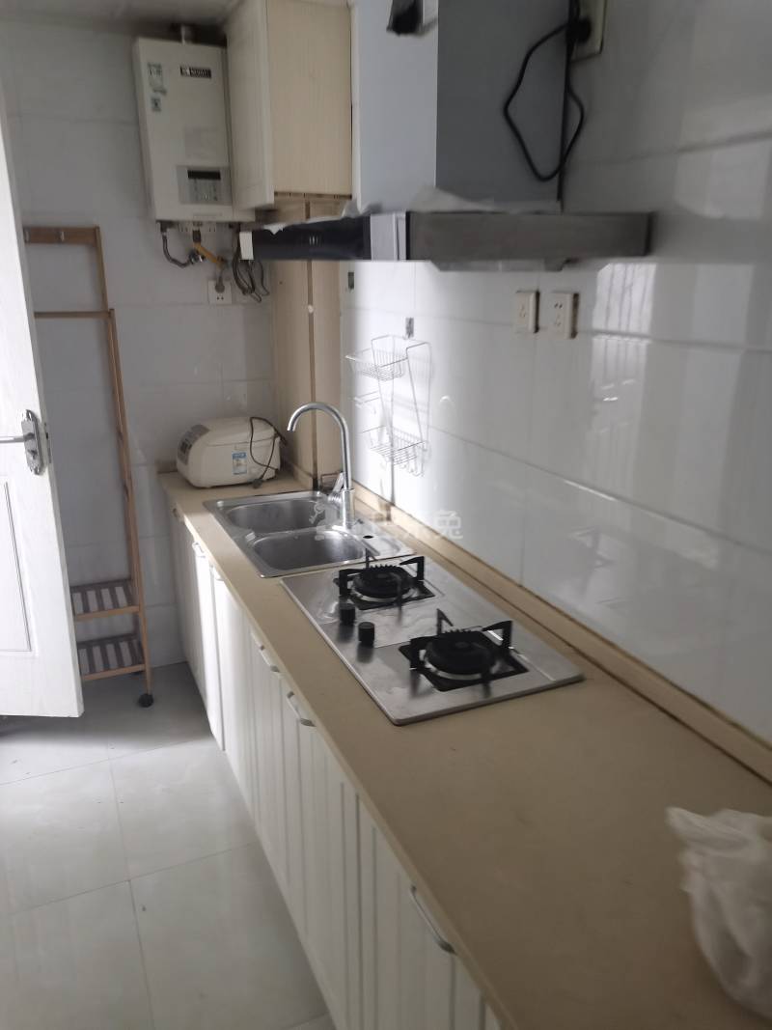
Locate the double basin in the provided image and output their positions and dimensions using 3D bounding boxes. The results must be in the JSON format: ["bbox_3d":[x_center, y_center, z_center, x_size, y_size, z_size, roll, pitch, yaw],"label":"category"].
[{"bbox_3d":[-0.275,0.121,2.567,0.448,0.200,0.770,-8,19,-22],"label":"double basin"}]

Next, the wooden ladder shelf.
[{"bbox_3d":[-1.218,-0.110,2.841,0.599,1.742,0.319,-7,18,-22],"label":"wooden ladder shelf"}]

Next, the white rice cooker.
[{"bbox_3d":[-0.591,-0.251,3.038,0.381,0.227,0.278,-7,18,-22],"label":"white rice cooker"}]

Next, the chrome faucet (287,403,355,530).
[{"bbox_3d":[-0.193,-0.149,2.448,0.210,0.403,0.060,-8,19,-22],"label":"chrome faucet"}]

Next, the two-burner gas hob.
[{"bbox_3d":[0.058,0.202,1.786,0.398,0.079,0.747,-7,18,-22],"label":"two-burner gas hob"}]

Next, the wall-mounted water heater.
[{"bbox_3d":[-0.666,-1.319,2.815,0.349,0.548,0.165,-7,18,-22],"label":"wall-mounted water heater"}]

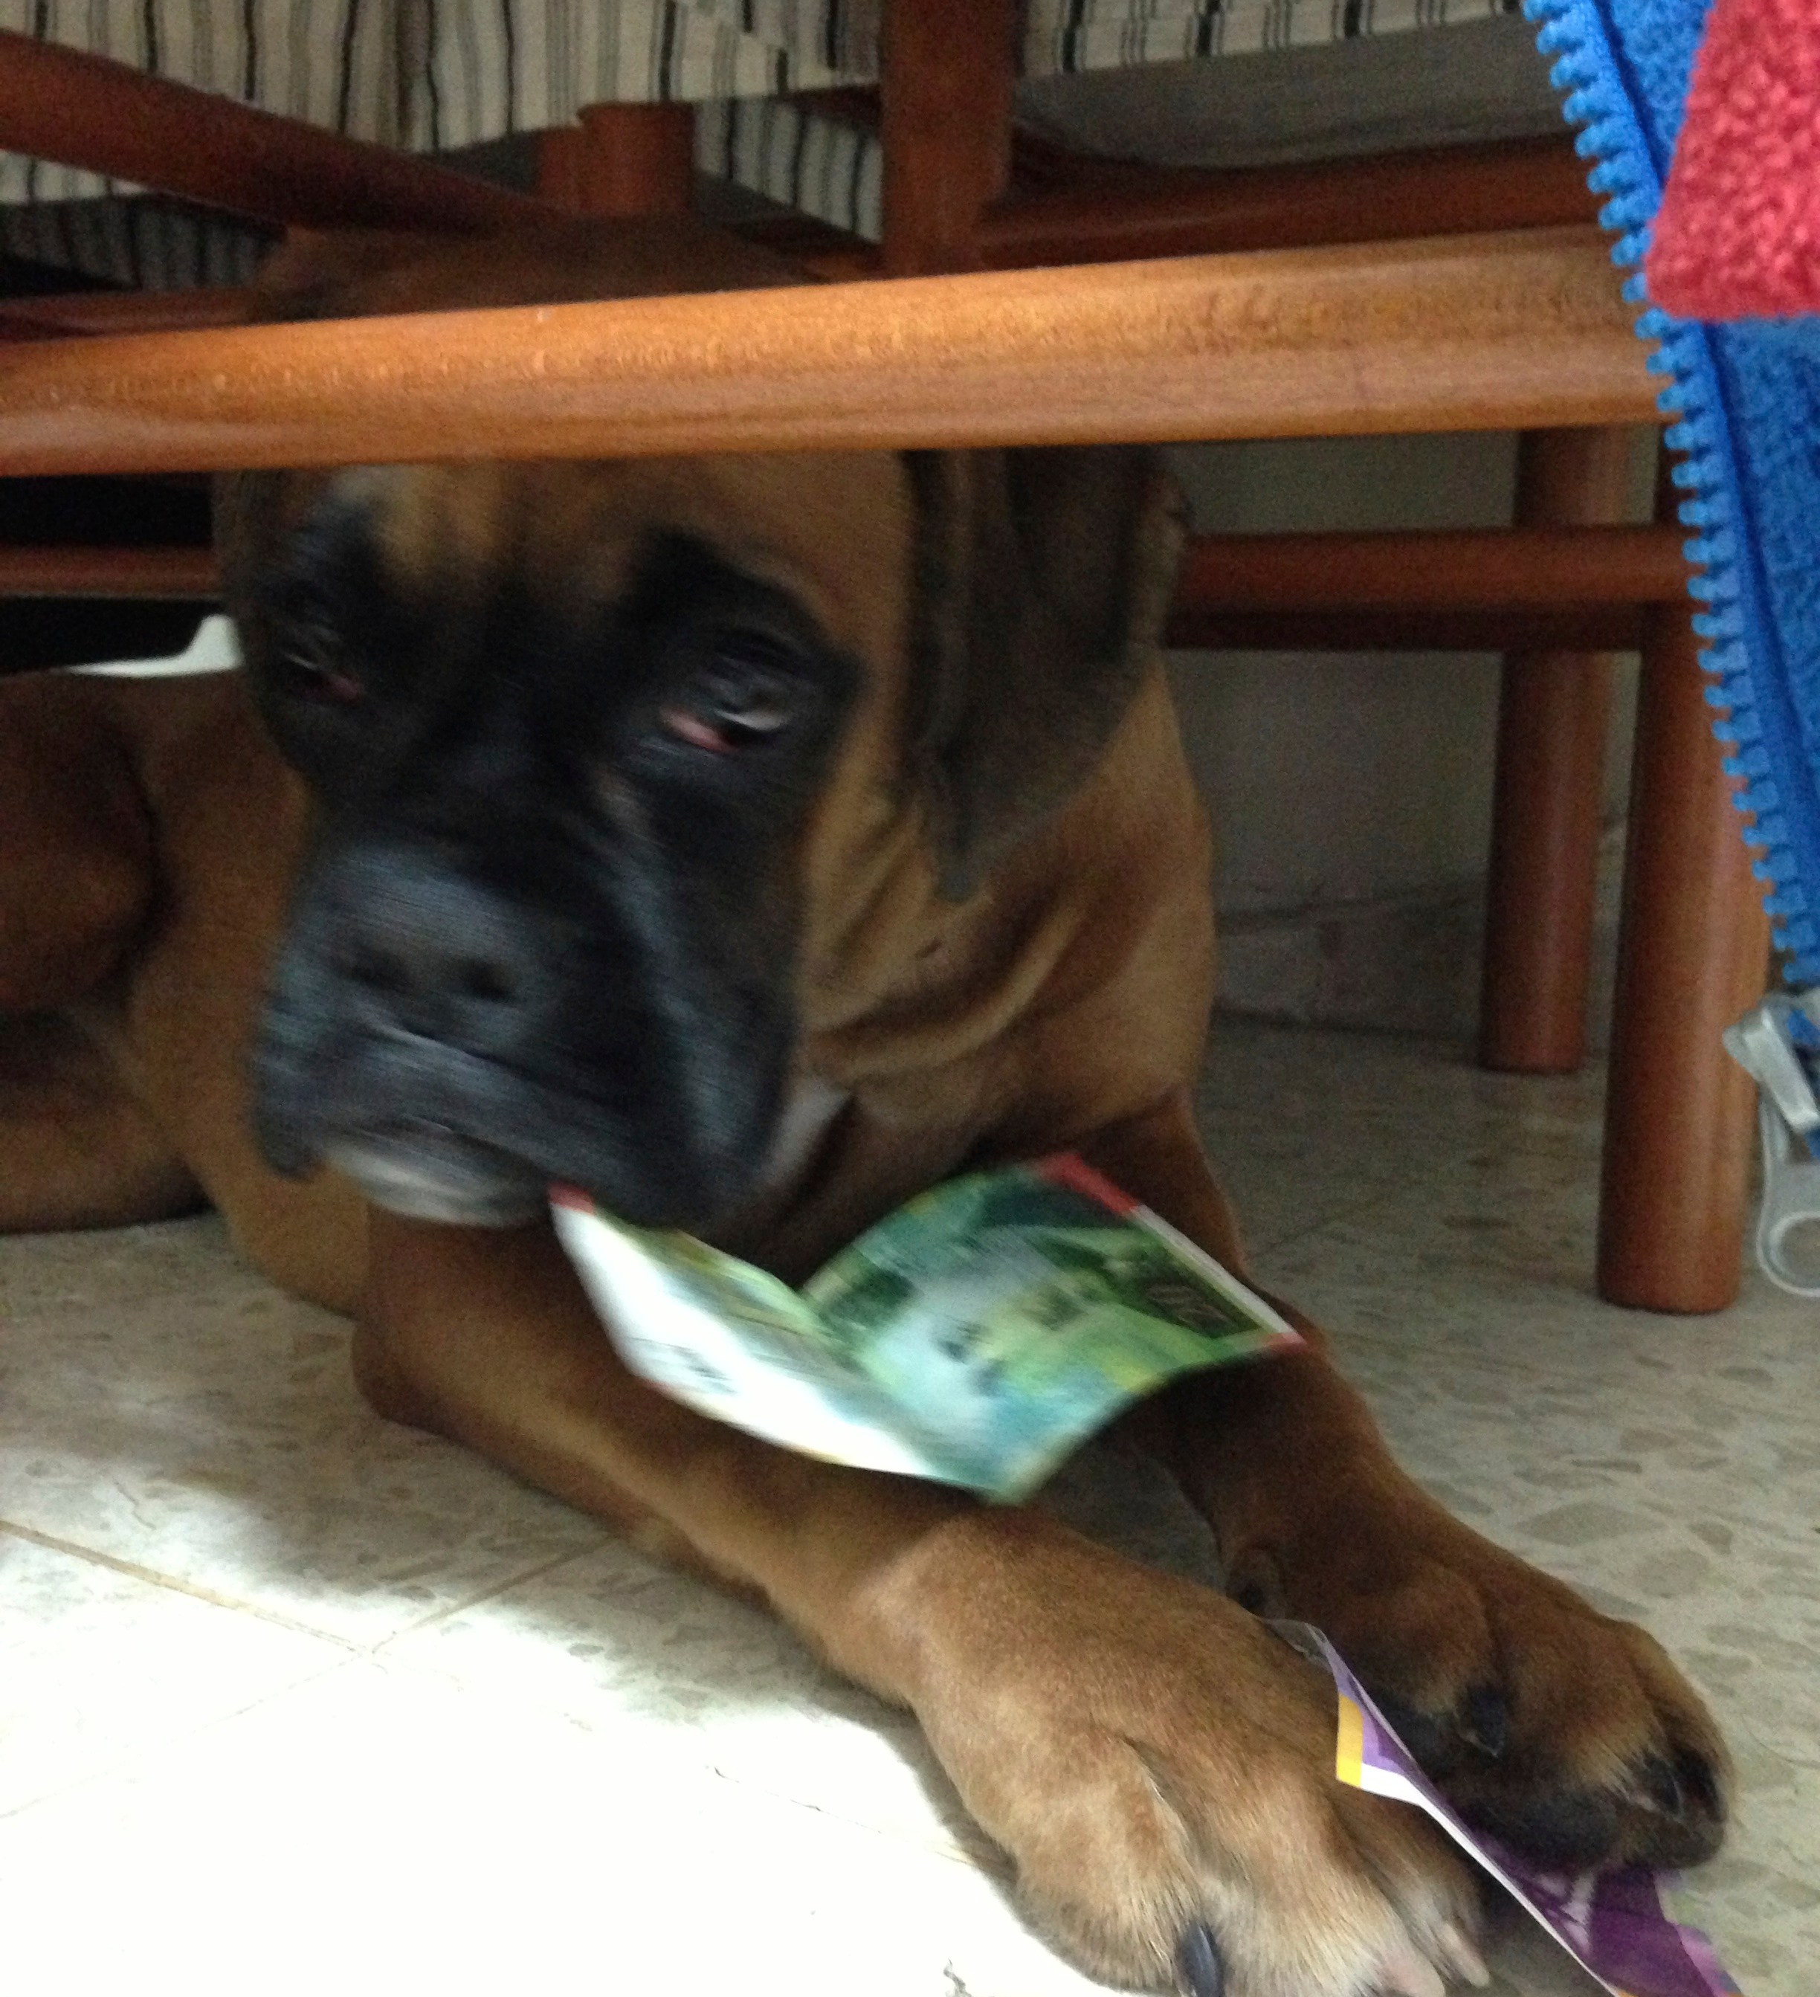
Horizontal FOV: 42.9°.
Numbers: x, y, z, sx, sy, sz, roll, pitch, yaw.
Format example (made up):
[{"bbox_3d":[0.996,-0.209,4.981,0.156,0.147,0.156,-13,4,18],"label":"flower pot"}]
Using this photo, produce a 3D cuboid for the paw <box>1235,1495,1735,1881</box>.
[{"bbox_3d":[0.098,0.115,0.411,0.062,0.043,0.116,-1,8,-20],"label":"paw"}]

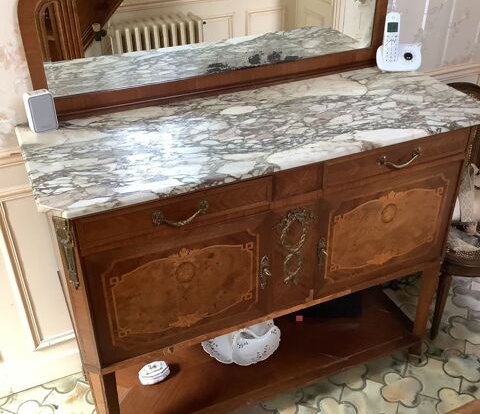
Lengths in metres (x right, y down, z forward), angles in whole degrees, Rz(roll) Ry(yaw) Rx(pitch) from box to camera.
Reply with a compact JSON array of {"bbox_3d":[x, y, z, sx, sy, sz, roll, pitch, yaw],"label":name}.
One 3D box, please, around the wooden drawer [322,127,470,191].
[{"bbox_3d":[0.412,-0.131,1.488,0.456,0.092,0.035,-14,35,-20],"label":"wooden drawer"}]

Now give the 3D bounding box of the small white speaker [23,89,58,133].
[{"bbox_3d":[-0.492,-0.237,1.422,0.059,0.091,0.040,-20,37,-27],"label":"small white speaker"}]

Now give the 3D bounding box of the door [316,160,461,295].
[{"bbox_3d":[0.411,0.063,1.612,0.454,0.336,0.030,-14,35,-20],"label":"door"}]

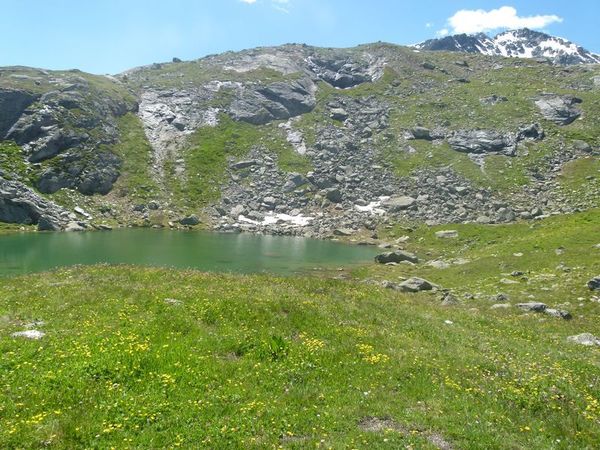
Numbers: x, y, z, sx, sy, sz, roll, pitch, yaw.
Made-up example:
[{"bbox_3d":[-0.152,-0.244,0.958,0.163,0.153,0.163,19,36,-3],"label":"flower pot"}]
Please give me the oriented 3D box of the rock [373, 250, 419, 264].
[{"bbox_3d":[6.013,2.025,27.000,2.659,0.768,1.596,0,2,0],"label":"rock"}]

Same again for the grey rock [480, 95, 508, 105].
[{"bbox_3d":[64.753,-41.997,145.000,8.440,3.246,5.908,0,3,0],"label":"grey rock"}]

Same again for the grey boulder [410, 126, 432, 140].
[{"bbox_3d":[31.405,-23.651,112.000,5.516,3.510,4.413,0,3,0],"label":"grey boulder"}]

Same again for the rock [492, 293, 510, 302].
[{"bbox_3d":[6.511,2.342,14.000,0.564,0.275,0.423,0,2,0],"label":"rock"}]

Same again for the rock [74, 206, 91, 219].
[{"bbox_3d":[-39.153,-2.250,78.000,2.794,2.095,2.235,0,3,0],"label":"rock"}]

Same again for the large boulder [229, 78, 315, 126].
[{"bbox_3d":[-7.616,-34.203,120.000,23.640,12.102,11.820,0,2,0],"label":"large boulder"}]

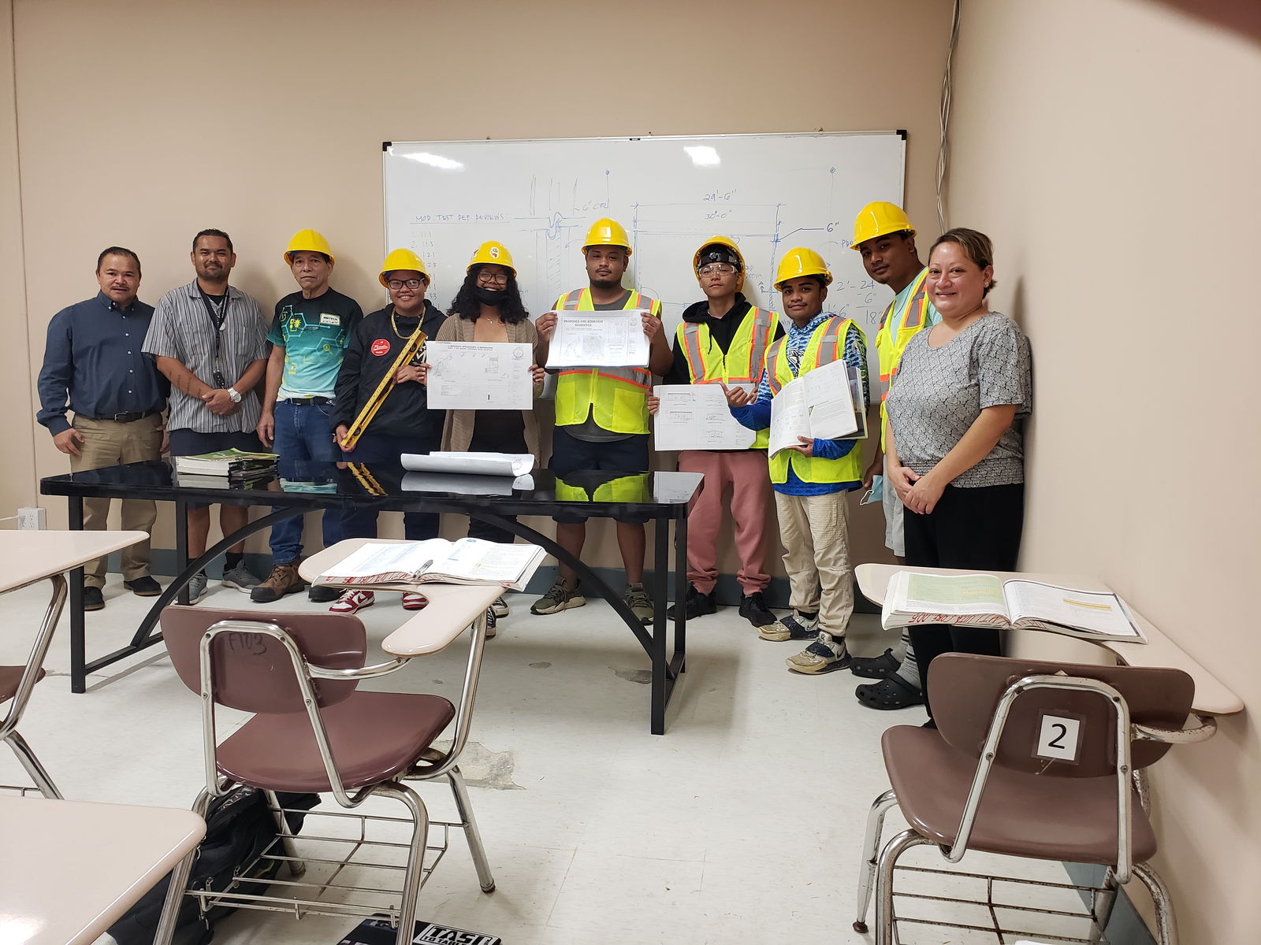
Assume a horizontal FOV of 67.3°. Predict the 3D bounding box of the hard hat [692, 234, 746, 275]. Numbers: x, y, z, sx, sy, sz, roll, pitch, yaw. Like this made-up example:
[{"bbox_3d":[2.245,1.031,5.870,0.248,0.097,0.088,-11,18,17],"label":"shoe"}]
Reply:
[{"bbox_3d":[0.389,-0.944,4.137,0.225,0.155,0.280,1,-33,5],"label":"hard hat"}]

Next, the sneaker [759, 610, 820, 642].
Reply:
[{"bbox_3d":[0.695,0.641,4.005,0.290,0.120,0.108,0,6,-5],"label":"sneaker"}]

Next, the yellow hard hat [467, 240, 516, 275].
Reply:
[{"bbox_3d":[-0.591,-0.918,4.041,0.225,0.155,0.280,0,-5,-10],"label":"yellow hard hat"}]

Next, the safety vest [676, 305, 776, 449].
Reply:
[{"bbox_3d":[0.424,-0.416,4.156,0.460,0.640,0.270,2,6,9],"label":"safety vest"}]

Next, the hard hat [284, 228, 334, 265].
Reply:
[{"bbox_3d":[-1.486,-1.046,4.382,0.225,0.160,0.285,0,-7,-7],"label":"hard hat"}]

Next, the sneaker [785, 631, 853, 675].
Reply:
[{"bbox_3d":[0.732,0.695,3.662,0.285,0.120,0.110,-2,7,-24],"label":"sneaker"}]

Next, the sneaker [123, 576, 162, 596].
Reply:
[{"bbox_3d":[-2.398,0.528,4.660,0.105,0.110,0.285,-5,8,-42],"label":"sneaker"}]

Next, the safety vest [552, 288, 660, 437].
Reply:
[{"bbox_3d":[-0.107,-0.492,4.202,0.490,0.660,0.290,2,7,9],"label":"safety vest"}]

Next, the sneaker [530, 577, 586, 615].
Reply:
[{"bbox_3d":[-0.333,0.576,4.433,0.290,0.125,0.108,-4,8,-39],"label":"sneaker"}]

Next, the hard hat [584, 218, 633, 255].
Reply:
[{"bbox_3d":[-0.102,-1.043,4.185,0.225,0.160,0.285,2,-2,6],"label":"hard hat"}]

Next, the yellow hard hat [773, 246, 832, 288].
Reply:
[{"bbox_3d":[0.680,-0.808,3.735,0.225,0.160,0.285,-2,4,37],"label":"yellow hard hat"}]

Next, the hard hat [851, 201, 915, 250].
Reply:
[{"bbox_3d":[0.878,-0.865,3.299,0.225,0.155,0.280,-2,12,43],"label":"hard hat"}]

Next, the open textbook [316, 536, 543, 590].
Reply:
[{"bbox_3d":[-0.423,0.192,2.067,0.440,0.040,0.285,1,10,4],"label":"open textbook"}]

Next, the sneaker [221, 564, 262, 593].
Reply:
[{"bbox_3d":[-1.953,0.523,4.779,0.300,0.120,0.110,6,8,35],"label":"sneaker"}]

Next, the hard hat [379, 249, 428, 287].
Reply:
[{"bbox_3d":[-1.011,-0.919,4.236,0.225,0.160,0.285,0,-9,-8],"label":"hard hat"}]

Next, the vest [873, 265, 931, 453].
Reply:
[{"bbox_3d":[0.979,-0.377,3.233,0.280,0.640,0.450,-3,7,-31],"label":"vest"}]

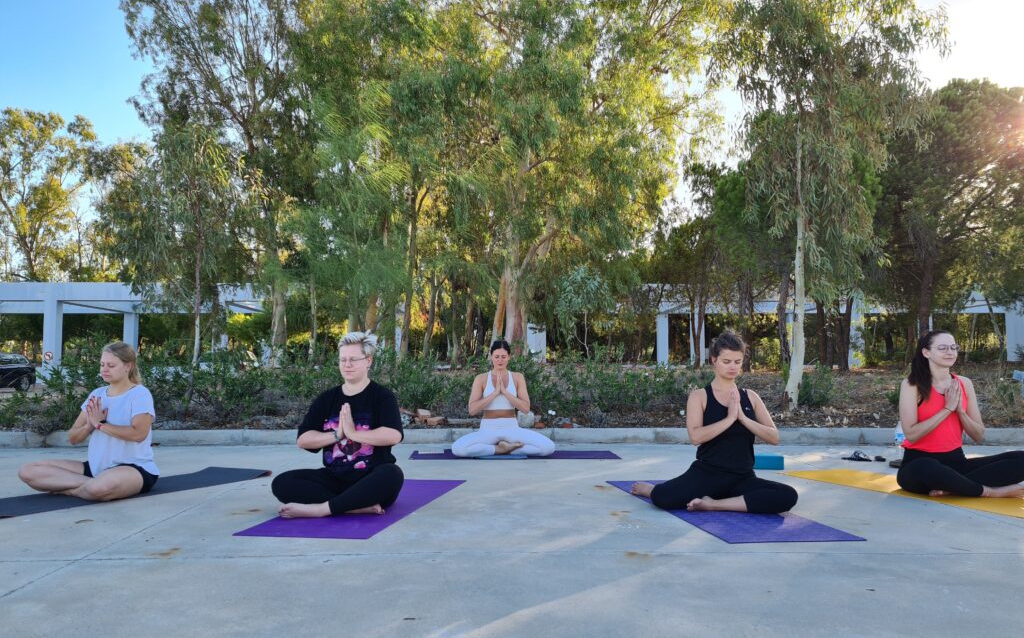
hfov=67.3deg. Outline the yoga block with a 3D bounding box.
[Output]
[{"bbox_3d":[1.860,1.049,5.646,0.230,0.096,0.150,0,-4,4],"label":"yoga block"}]

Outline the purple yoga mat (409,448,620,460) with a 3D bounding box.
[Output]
[{"bbox_3d":[0.021,1.153,6.529,1.725,0.010,0.611,0,-4,-2],"label":"purple yoga mat"}]

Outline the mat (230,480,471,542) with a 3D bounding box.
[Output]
[{"bbox_3d":[-0.746,0.978,4.119,0.605,0.010,1.788,-1,-4,10],"label":"mat"}]

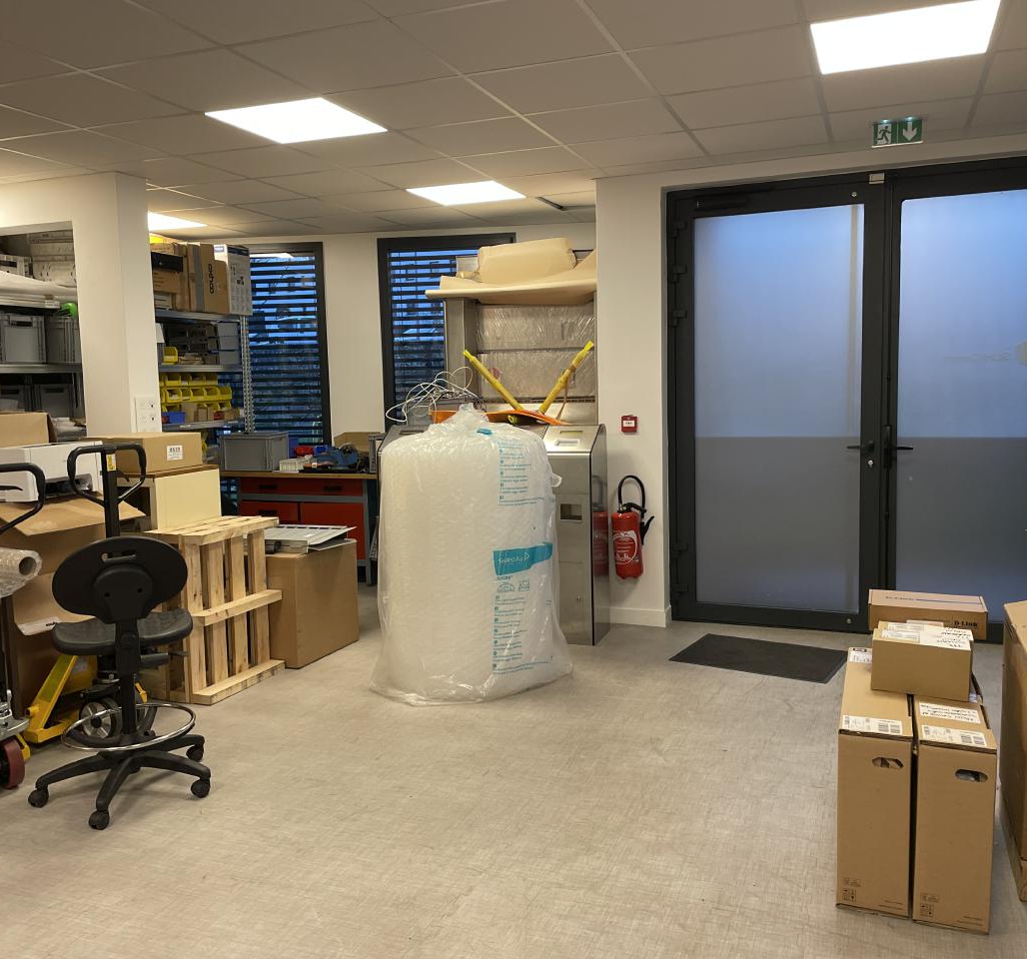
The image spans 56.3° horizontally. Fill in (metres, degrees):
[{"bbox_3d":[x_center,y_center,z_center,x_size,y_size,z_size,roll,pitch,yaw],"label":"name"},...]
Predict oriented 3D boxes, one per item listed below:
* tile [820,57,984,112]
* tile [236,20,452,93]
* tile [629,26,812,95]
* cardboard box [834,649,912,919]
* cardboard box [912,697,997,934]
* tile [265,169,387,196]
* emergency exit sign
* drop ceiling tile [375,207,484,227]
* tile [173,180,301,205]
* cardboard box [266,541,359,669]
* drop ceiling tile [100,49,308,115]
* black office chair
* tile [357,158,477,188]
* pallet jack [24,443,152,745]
[{"bbox_3d":[1.538,-1.571,3.823,0.597,0.020,0.597,1,7,21],"label":"tile"},{"bbox_3d":[-0.569,-1.465,3.352,0.590,0.025,0.590,1,7,21],"label":"tile"},{"bbox_3d":[0.768,-1.514,3.476,0.590,0.025,0.590,1,7,21],"label":"tile"},{"bbox_3d":[1.109,0.877,2.948,0.181,0.494,0.832,1,7,21],"label":"cardboard box"},{"bbox_3d":[1.288,0.883,2.870,0.181,0.490,0.830,1,7,21],"label":"cardboard box"},{"bbox_3d":[-1.050,-1.684,5.450,0.597,0.020,0.597,1,7,21],"label":"tile"},{"bbox_3d":[1.739,-1.567,4.343,0.225,0.125,0.030,1,7,21],"label":"emergency exit sign"},{"bbox_3d":[-0.622,-1.813,6.564,0.597,0.020,0.597,1,7,21],"label":"drop ceiling tile"},{"bbox_3d":[-1.611,-1.689,5.664,0.590,0.025,0.590,1,7,21],"label":"tile"},{"bbox_3d":[-1.279,0.656,5.308,0.600,0.577,0.590,1,7,21],"label":"cardboard box"},{"bbox_3d":[-1.130,-1.474,3.566,0.590,0.025,0.590,1,7,21],"label":"drop ceiling tile"},{"bbox_3d":[-1.424,0.658,3.485,0.630,0.960,0.630,-5,7,-32],"label":"black office chair"},{"bbox_3d":[-0.487,-1.671,5.224,0.600,0.025,0.600,1,7,21],"label":"tile"},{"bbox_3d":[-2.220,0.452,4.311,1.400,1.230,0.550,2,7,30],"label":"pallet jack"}]

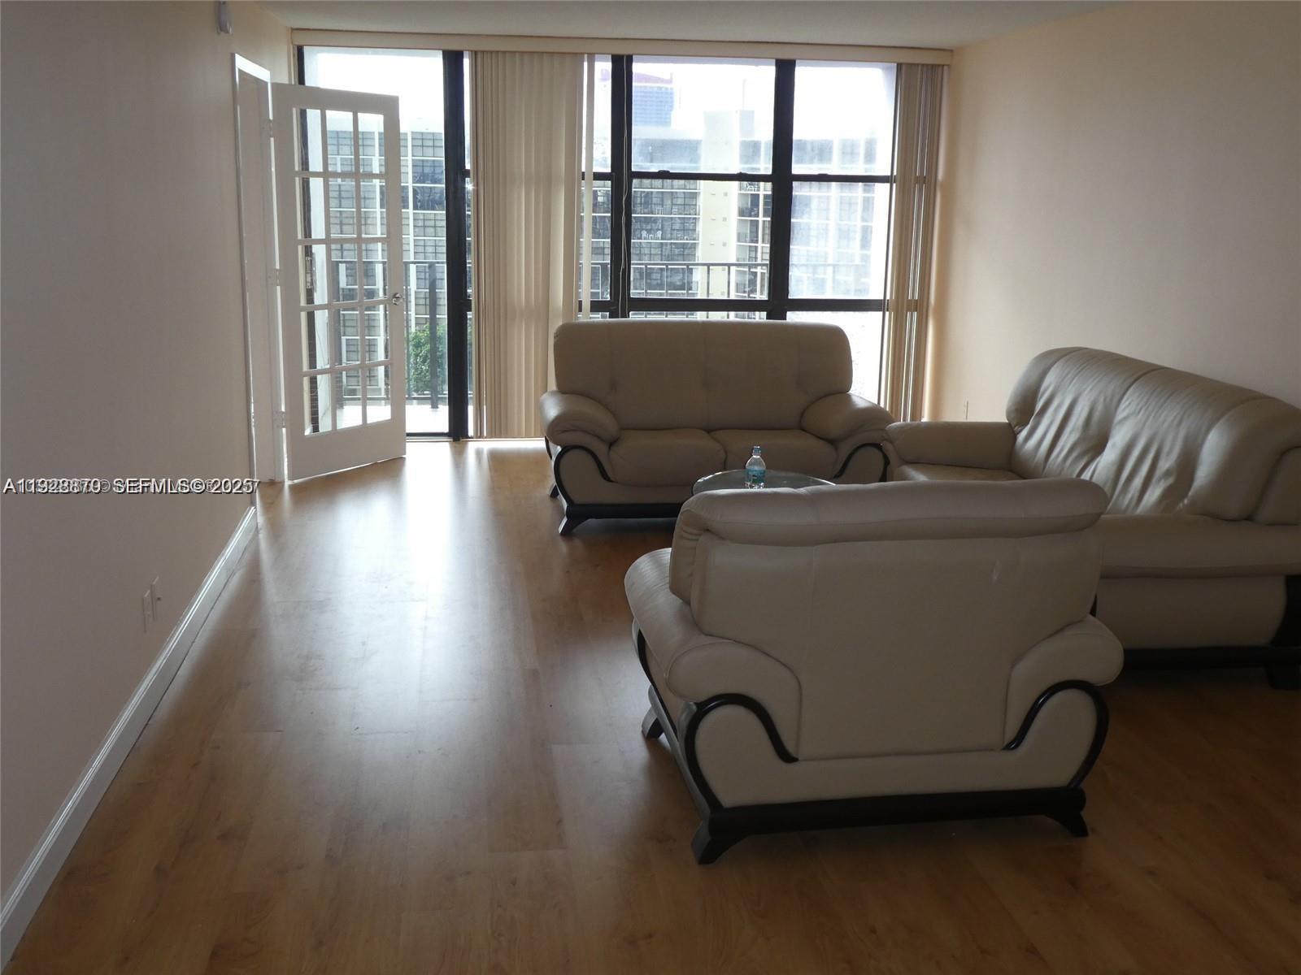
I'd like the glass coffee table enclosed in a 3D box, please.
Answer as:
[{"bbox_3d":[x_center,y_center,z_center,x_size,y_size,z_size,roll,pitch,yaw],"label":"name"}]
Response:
[{"bbox_3d":[0.476,0.259,4.978,0.630,0.440,1.050,-1,13,-8],"label":"glass coffee table"}]

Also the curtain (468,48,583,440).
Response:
[{"bbox_3d":[-0.760,-1.452,8.057,0.675,2.317,0.100,-1,13,-8],"label":"curtain"}]

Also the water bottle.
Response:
[{"bbox_3d":[0.405,-0.077,5.051,0.076,0.180,0.076,-1,13,-8],"label":"water bottle"}]

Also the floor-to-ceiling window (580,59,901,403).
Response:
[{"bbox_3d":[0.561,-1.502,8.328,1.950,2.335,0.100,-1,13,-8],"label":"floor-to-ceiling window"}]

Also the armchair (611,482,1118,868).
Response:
[{"bbox_3d":[0.550,0.356,3.491,1.140,0.920,0.880,-1,13,-10],"label":"armchair"}]

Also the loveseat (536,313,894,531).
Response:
[{"bbox_3d":[0.292,-0.322,6.424,1.700,0.920,0.880,-1,13,-8],"label":"loveseat"}]

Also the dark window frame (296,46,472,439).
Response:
[{"bbox_3d":[-1.592,-1.459,8.013,0.967,2.324,0.100,-1,13,-8],"label":"dark window frame"}]

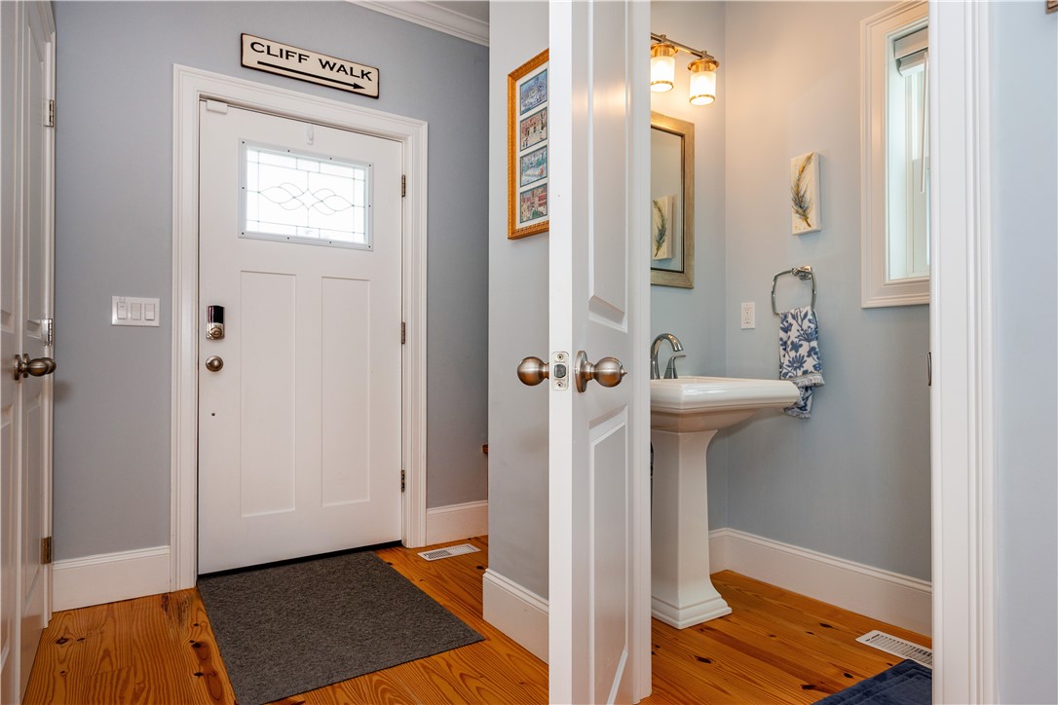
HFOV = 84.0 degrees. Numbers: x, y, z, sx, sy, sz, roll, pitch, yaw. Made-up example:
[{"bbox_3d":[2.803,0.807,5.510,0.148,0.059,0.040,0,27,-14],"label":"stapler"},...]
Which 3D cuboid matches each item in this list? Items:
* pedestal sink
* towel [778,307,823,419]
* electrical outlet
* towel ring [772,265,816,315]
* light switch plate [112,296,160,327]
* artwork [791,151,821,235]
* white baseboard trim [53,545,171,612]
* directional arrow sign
[{"bbox_3d":[0.608,0.543,2.217,0.628,0.880,0.505,0,-1,-33],"label":"pedestal sink"},{"bbox_3d":[1.087,0.037,2.351,0.060,0.440,0.178,0,-1,-33],"label":"towel"},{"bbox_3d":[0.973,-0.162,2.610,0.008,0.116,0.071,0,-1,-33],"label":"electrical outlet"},{"bbox_3d":[1.092,-0.251,2.390,0.080,0.200,0.190,0,-1,-33],"label":"towel ring"},{"bbox_3d":[-1.581,-0.163,2.368,0.160,0.114,0.009,0,-1,-33],"label":"light switch plate"},{"bbox_3d":[1.125,-0.641,2.386,0.038,0.309,0.101,0,-1,-33],"label":"artwork"},{"bbox_3d":[-1.647,0.891,2.326,0.390,0.193,0.018,0,-1,-33],"label":"white baseboard trim"},{"bbox_3d":[-1.008,-1.333,2.759,0.620,0.149,0.017,0,-1,-33],"label":"directional arrow sign"}]

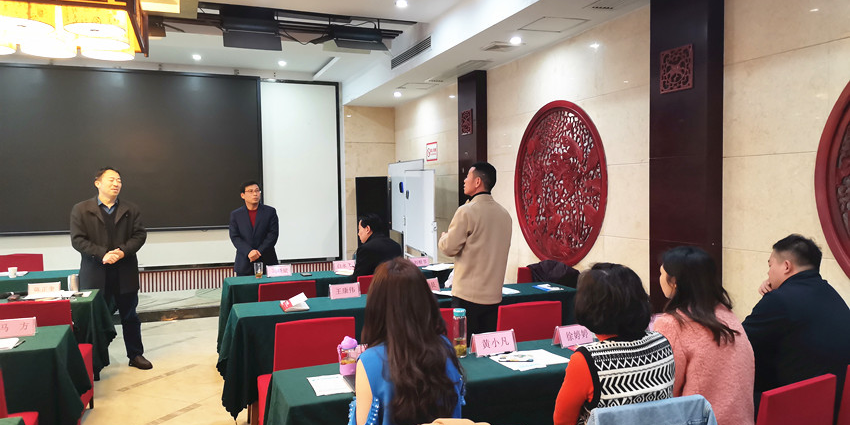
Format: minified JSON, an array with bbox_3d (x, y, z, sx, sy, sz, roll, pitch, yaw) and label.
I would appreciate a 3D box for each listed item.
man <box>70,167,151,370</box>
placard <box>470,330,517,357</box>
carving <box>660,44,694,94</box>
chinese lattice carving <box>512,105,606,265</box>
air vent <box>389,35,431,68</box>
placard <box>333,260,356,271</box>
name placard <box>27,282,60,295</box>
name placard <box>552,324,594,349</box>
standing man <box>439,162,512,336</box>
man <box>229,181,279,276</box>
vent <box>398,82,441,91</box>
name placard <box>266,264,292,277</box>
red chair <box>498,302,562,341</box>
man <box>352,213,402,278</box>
[{"bbox_3d":[-2.625,0.477,5.329,0.590,1.720,0.380,-2,2,-29],"label":"man"},{"bbox_3d":[0.301,0.571,2.803,0.200,0.092,0.068,-2,2,-24],"label":"placard"},{"bbox_3d":[1.685,-0.957,4.280,0.025,0.290,0.297,-2,2,-21],"label":"carving"},{"bbox_3d":[1.216,-0.270,5.896,0.060,1.475,1.475,-2,2,-21],"label":"chinese lattice carving"},{"bbox_3d":[-0.157,-1.764,7.141,0.030,0.125,1.320,-1,2,-21],"label":"air vent"},{"bbox_3d":[-0.719,0.488,5.768,0.203,0.092,0.068,-1,2,-21],"label":"placard"},{"bbox_3d":[-2.727,0.553,4.581,0.200,0.092,0.068,-1,2,-21],"label":"name placard"},{"bbox_3d":[0.700,0.571,3.005,0.210,0.098,0.085,-2,2,-30],"label":"name placard"},{"bbox_3d":[0.318,0.519,3.888,0.370,1.660,0.480,1,3,44],"label":"standing man"},{"bbox_3d":[-1.747,0.473,6.523,0.490,1.620,0.320,-2,2,-21],"label":"man"},{"bbox_3d":[-0.086,-1.636,8.249,0.420,0.020,0.400,-1,2,-21],"label":"vent"},{"bbox_3d":[-1.267,0.506,5.551,0.208,0.100,0.085,-2,2,-21],"label":"name placard"},{"bbox_3d":[0.509,0.919,3.801,0.460,0.840,0.530,-1,2,-18],"label":"red chair"},{"bbox_3d":[-0.404,0.656,5.200,0.480,1.300,0.700,-3,3,-43],"label":"man"}]

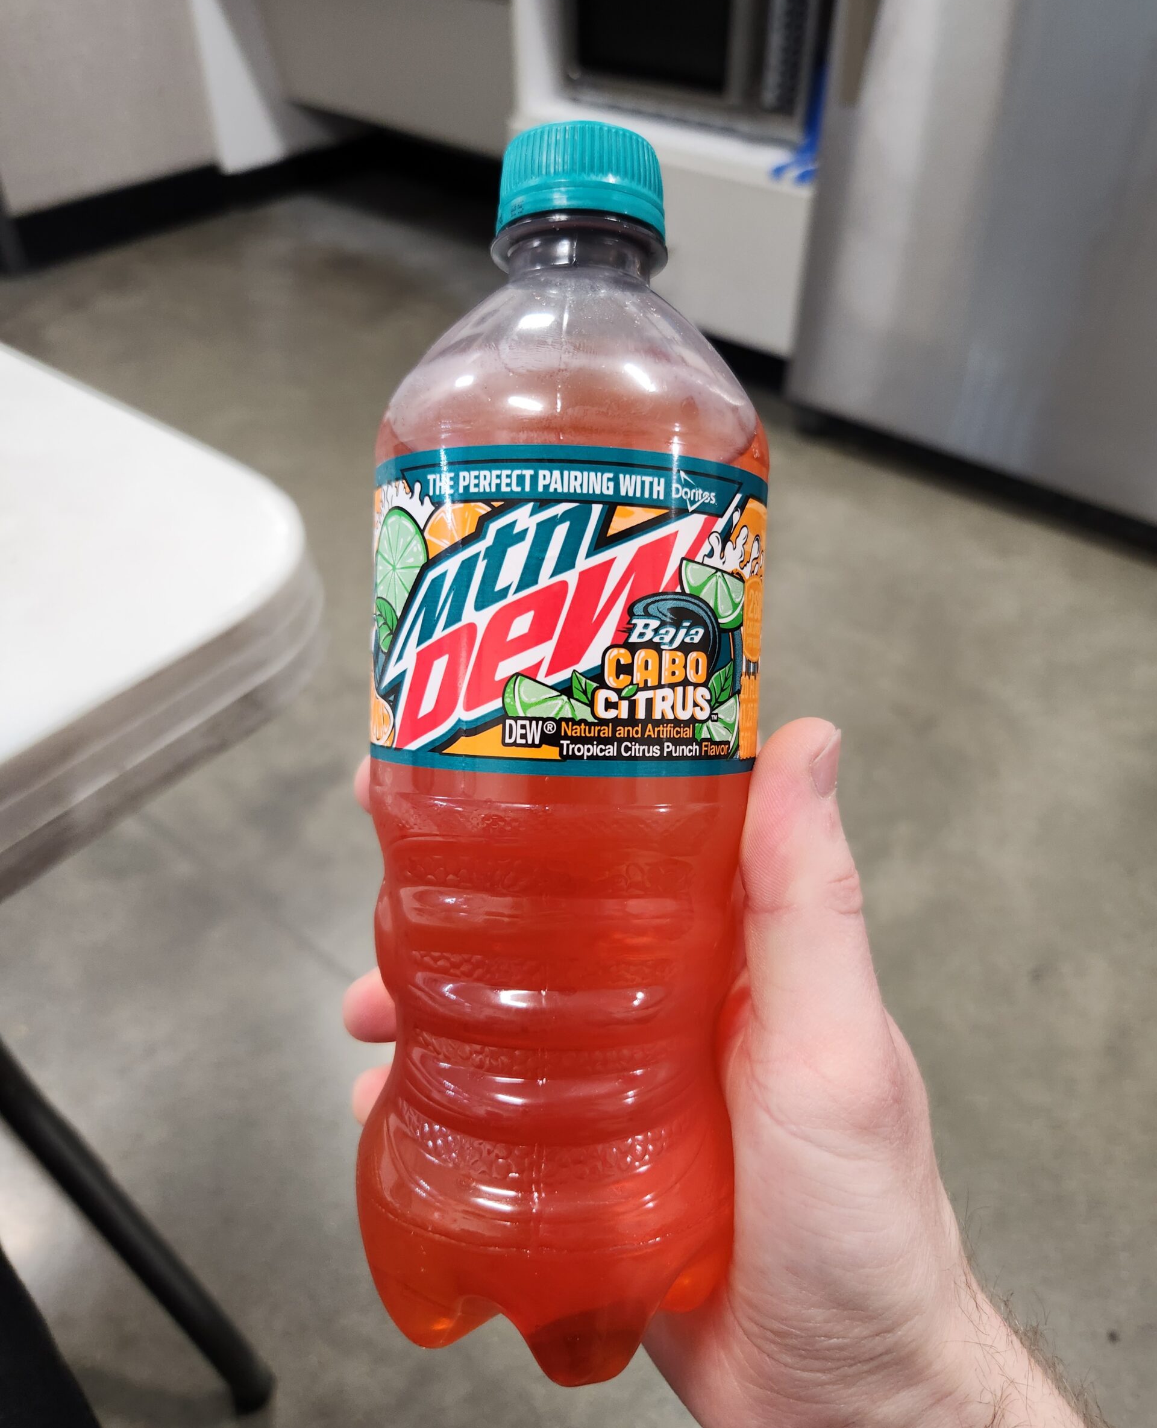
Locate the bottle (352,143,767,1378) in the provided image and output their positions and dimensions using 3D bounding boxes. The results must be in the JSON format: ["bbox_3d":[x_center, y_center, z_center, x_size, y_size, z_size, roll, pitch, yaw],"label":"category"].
[{"bbox_3d":[-0.003,0.007,0.194,0.072,0.219,0.072,2,3,-1],"label":"bottle"}]

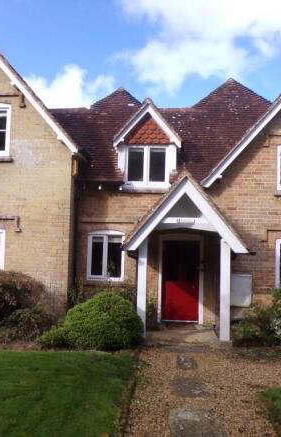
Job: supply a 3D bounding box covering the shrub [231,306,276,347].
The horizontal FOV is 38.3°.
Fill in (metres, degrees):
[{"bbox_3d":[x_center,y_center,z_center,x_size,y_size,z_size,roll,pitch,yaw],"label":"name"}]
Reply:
[{"bbox_3d":[2.224,2.058,7.963,0.850,0.719,0.750,1,-3,6],"label":"shrub"}]

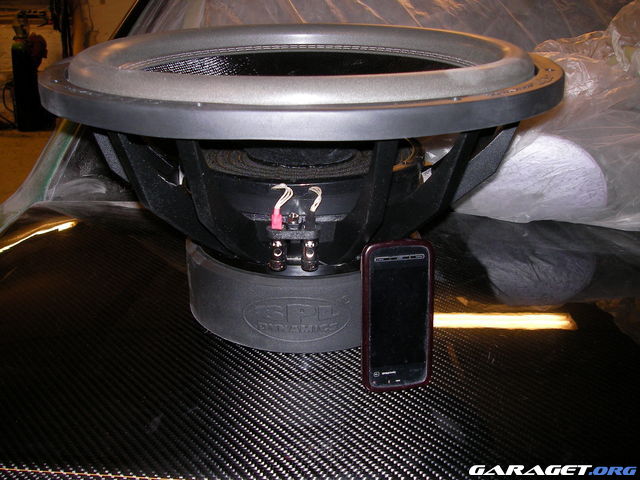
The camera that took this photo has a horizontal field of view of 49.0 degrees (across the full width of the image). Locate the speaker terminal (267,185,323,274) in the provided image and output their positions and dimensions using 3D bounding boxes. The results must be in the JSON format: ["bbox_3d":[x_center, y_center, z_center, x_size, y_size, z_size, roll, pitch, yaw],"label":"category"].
[{"bbox_3d":[-0.019,-0.009,0.526,0.041,0.063,0.028,0,21,0],"label":"speaker terminal"}]

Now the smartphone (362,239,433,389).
[{"bbox_3d":[0.056,0.055,0.505,0.052,0.111,0.015,-4,15,-9],"label":"smartphone"}]

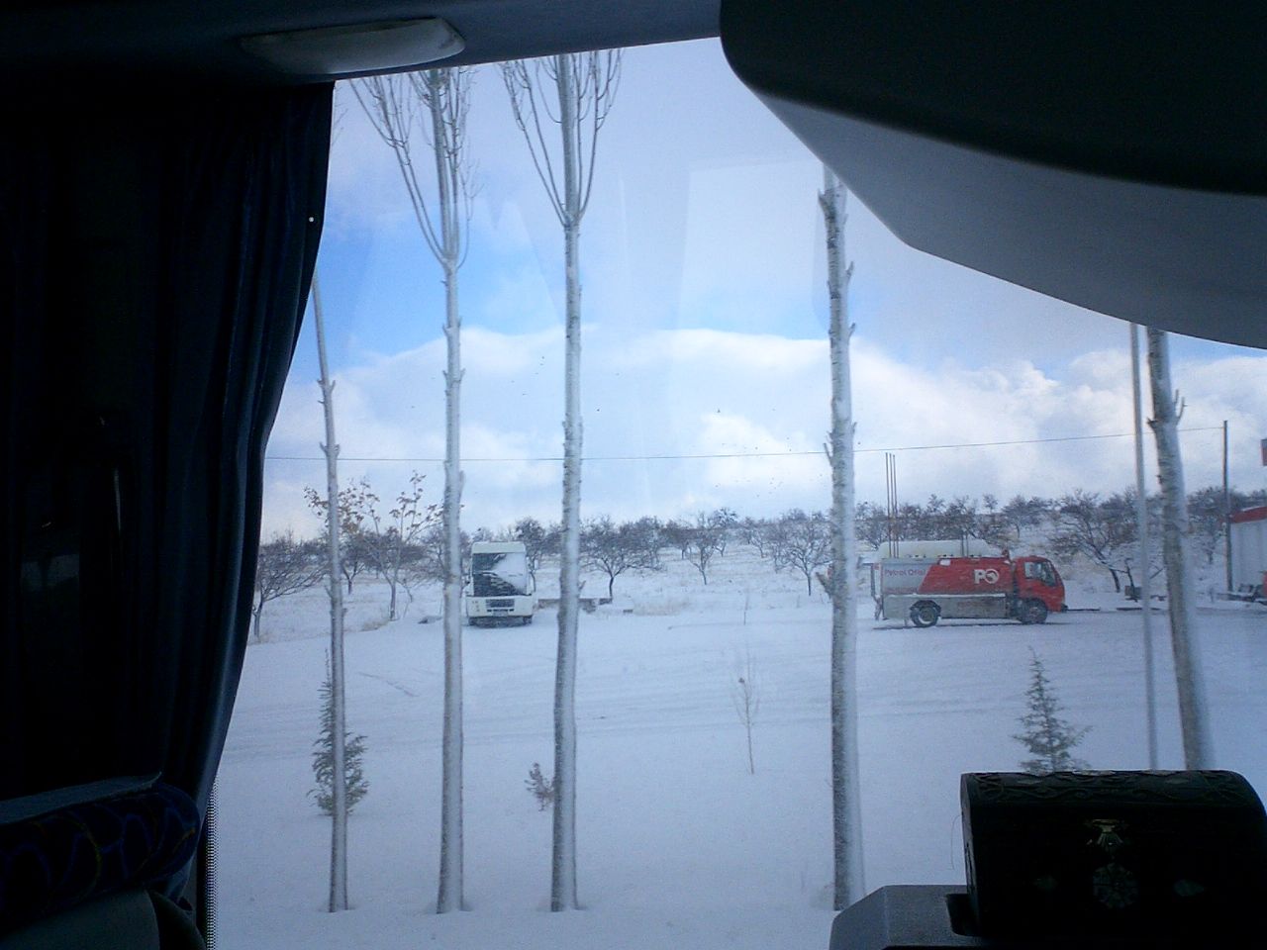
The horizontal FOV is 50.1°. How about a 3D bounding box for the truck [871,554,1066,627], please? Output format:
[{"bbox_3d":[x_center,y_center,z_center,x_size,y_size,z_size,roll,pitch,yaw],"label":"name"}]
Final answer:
[{"bbox_3d":[12.048,4.147,49.468,6.600,2.600,2.200,-1,-3,-3],"label":"truck"}]

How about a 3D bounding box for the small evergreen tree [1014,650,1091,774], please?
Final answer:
[{"bbox_3d":[4.807,2.811,15.542,0.850,1.530,0.850,-1,-3,0],"label":"small evergreen tree"}]

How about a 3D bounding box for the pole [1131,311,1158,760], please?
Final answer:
[{"bbox_3d":[5.342,0.089,14.184,0.090,6.700,0.090,-1,-3,0],"label":"pole"}]

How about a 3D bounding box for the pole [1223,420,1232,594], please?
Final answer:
[{"bbox_3d":[28.595,1.579,65.231,0.240,8.400,0.240,-1,-3,0],"label":"pole"}]

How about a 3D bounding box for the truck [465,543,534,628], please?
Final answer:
[{"bbox_3d":[-5.255,4.294,54.478,2.550,3.200,6.200,-1,-3,-3],"label":"truck"}]

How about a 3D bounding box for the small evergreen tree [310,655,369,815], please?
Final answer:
[{"bbox_3d":[-3.190,2.784,14.646,0.630,1.660,0.630,-1,-3,0],"label":"small evergreen tree"}]

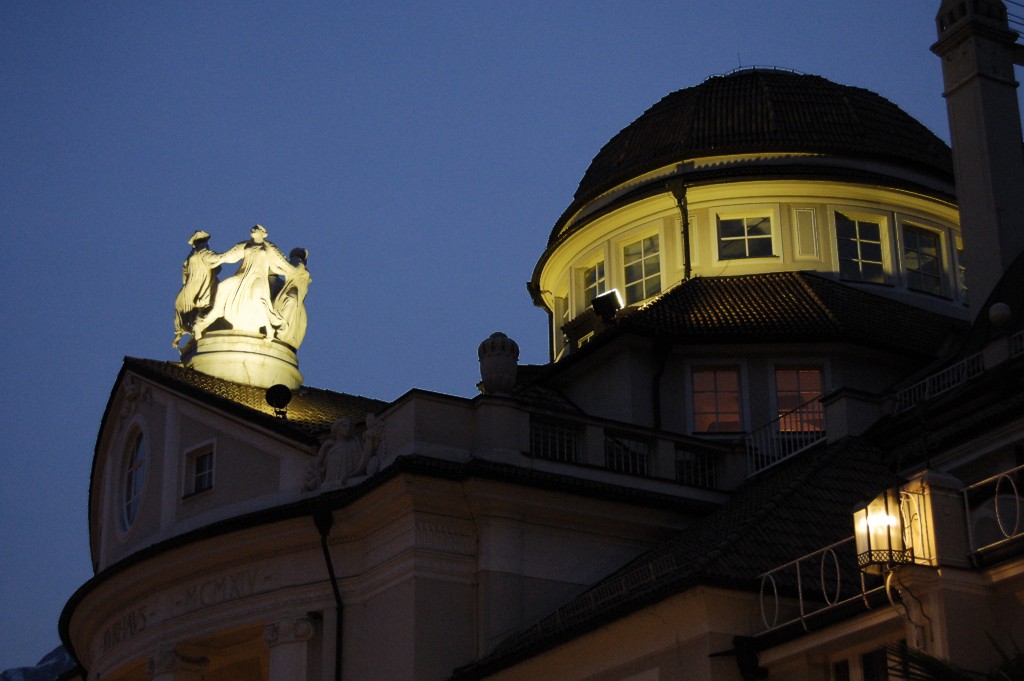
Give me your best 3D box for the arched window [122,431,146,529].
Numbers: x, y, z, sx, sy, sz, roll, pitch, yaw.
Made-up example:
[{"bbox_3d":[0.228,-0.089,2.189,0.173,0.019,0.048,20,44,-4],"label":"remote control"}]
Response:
[{"bbox_3d":[-8.841,3.298,42.219,0.294,2.394,2.205,11,-25,-25],"label":"arched window"}]

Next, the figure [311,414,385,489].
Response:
[{"bbox_3d":[-3.213,2.179,35.564,1.365,1.344,0.525,-12,-25,27],"label":"figure"}]

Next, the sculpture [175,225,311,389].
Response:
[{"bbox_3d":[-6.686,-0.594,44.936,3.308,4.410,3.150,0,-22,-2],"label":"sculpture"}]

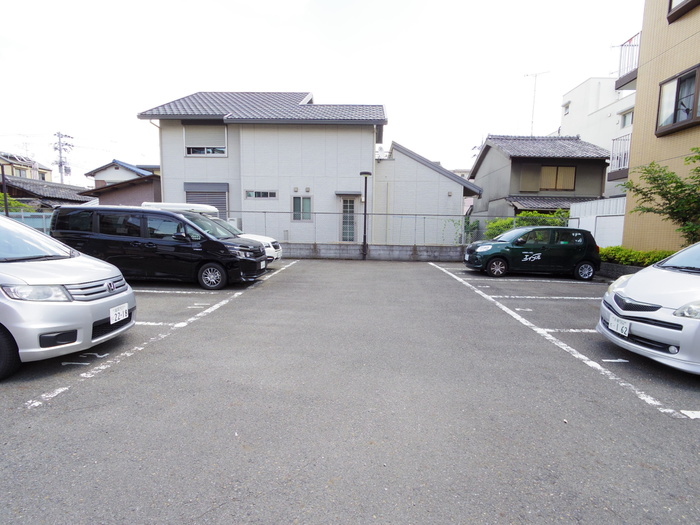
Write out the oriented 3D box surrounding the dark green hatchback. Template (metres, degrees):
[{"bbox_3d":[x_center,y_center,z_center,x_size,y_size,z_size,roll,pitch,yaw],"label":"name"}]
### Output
[{"bbox_3d":[5.587,-0.362,10.841,3.660,1.525,1.670,2,6,5],"label":"dark green hatchback"}]

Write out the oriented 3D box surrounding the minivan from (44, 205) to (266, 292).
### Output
[{"bbox_3d":[-4.324,-0.410,8.280,4.700,1.820,1.730,2,6,4],"label":"minivan"}]

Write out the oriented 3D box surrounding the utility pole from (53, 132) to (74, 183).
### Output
[{"bbox_3d":[-33.576,-9.266,40.759,2.200,11.780,1.000,-3,7,-33],"label":"utility pole"}]

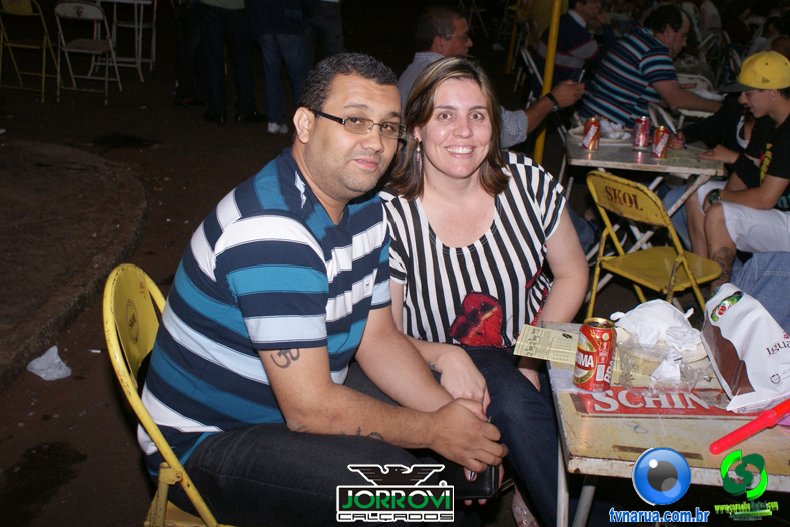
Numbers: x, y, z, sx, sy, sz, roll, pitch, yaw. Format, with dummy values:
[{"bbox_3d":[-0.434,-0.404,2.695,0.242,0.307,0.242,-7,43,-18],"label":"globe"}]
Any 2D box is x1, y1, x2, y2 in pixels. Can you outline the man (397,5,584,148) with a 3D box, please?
[{"bbox_3d":[0.404,-0.390,3.877,0.760,1.290,0.520,0,18,-11],"label":"man"}]

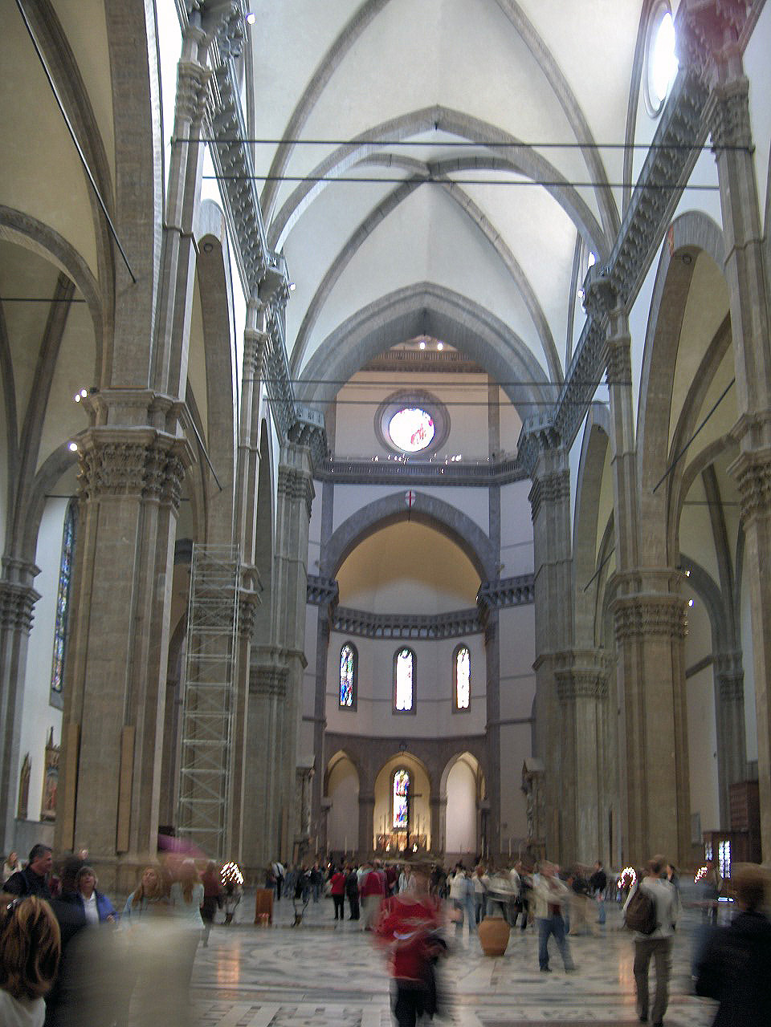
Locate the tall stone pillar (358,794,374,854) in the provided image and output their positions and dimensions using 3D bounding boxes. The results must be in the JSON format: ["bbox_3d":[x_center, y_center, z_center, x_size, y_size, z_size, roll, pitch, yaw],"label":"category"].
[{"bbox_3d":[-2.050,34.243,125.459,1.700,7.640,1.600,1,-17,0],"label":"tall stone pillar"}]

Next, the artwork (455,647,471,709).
[{"bbox_3d":[8.875,18.724,132.559,0.400,7.400,2.200,17,-23,-42],"label":"artwork"}]

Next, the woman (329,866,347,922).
[{"bbox_3d":[-1.419,11.477,34.972,0.520,1.610,0.380,3,-17,-5],"label":"woman"}]

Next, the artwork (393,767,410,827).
[{"bbox_3d":[1.913,34.655,141.009,2.200,7.250,0.300,1,-17,0],"label":"artwork"}]

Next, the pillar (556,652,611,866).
[{"bbox_3d":[11.968,15.903,71.690,3.000,14.350,3.000,1,-17,0],"label":"pillar"}]

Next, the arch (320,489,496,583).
[{"bbox_3d":[2.575,3.002,124.486,18.000,10.300,4.200,1,-17,0],"label":"arch"}]

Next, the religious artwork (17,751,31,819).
[{"bbox_3d":[-17.251,13.088,55.520,0.250,3.150,1.250,1,-17,0],"label":"religious artwork"}]

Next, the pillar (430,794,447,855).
[{"bbox_3d":[5.884,35.397,129.805,2.000,7.500,1.800,1,-17,0],"label":"pillar"}]

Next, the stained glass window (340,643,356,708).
[{"bbox_3d":[-4.275,18.110,129.826,2.200,7.400,0.300,16,-23,-41],"label":"stained glass window"}]

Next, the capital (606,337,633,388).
[{"bbox_3d":[11.425,-7.159,57.785,1.100,2.560,2.200,1,-17,0],"label":"capital"}]

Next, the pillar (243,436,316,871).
[{"bbox_3d":[-7.272,9.367,75.546,3.600,28.900,5.400,1,-17,0],"label":"pillar"}]

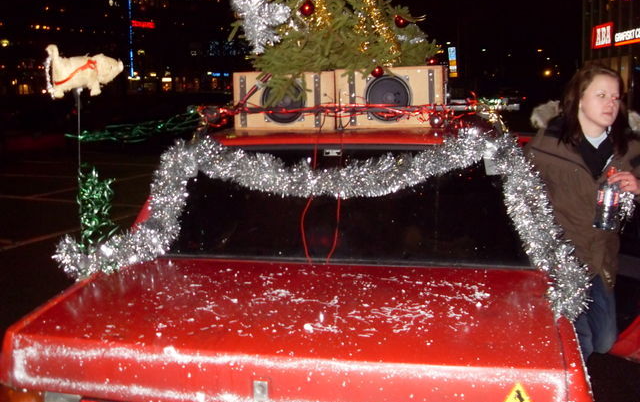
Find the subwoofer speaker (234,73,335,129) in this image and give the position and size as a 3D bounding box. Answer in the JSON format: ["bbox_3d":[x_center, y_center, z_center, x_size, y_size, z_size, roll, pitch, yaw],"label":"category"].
[{"bbox_3d":[-0.124,-0.474,3.083,0.474,0.259,0.360,1,9,13],"label":"subwoofer speaker"}]

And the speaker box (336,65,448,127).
[{"bbox_3d":[0.337,-0.472,2.975,0.458,0.260,0.360,1,9,13],"label":"speaker box"}]

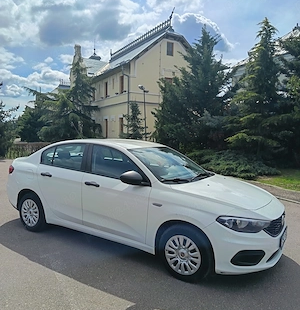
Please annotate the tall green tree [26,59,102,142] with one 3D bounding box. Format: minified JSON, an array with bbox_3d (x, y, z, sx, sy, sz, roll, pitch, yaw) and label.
[{"bbox_3d":[-5.771,-3.133,18.500,5.200,6.660,5.050,2,4,0],"label":"tall green tree"}]

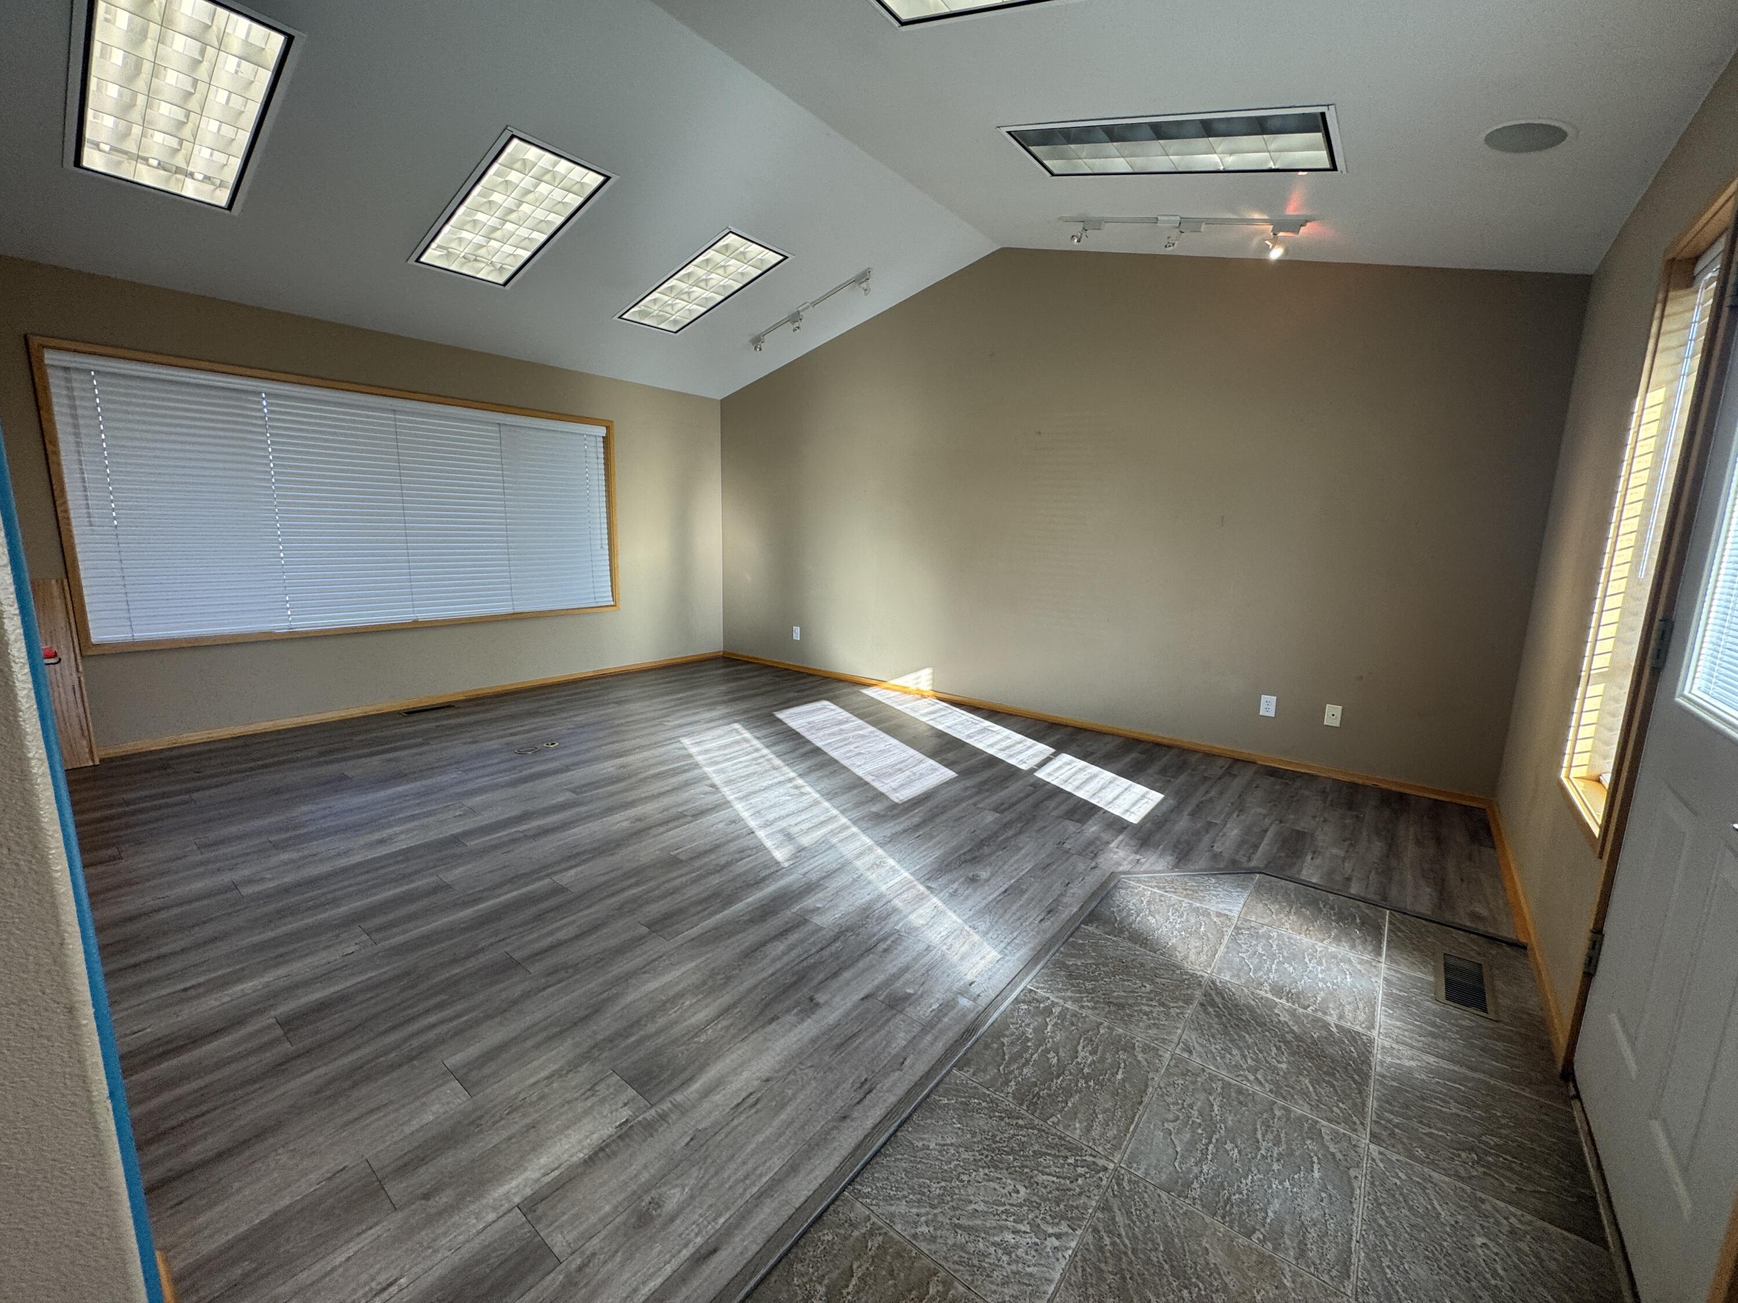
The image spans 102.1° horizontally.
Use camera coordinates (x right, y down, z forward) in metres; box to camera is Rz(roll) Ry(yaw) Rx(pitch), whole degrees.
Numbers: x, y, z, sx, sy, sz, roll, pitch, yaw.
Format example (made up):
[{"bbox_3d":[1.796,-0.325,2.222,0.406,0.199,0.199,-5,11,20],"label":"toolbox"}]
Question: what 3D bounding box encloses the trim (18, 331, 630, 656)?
[{"bbox_3d":[-3.031,-0.915,4.626,0.060,1.527,3.052,9,12,37],"label":"trim"}]

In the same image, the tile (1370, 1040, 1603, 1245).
[{"bbox_3d":[1.349,1.067,1.578,0.346,0.020,0.398,9,12,37],"label":"tile"}]

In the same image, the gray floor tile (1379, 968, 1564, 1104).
[{"bbox_3d":[1.597,1.018,1.896,0.346,0.020,0.398,9,12,37],"label":"gray floor tile"}]

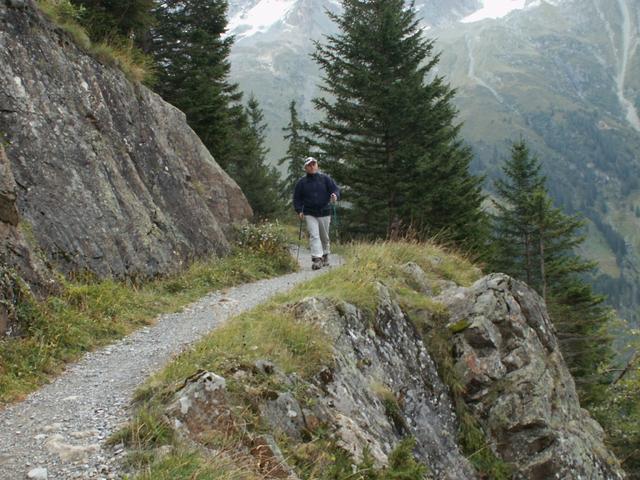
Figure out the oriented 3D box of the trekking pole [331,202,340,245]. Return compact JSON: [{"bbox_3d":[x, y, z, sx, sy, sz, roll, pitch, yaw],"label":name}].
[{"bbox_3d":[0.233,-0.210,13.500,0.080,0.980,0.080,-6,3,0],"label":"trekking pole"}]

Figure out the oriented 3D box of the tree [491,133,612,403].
[{"bbox_3d":[5.062,0.733,19.000,2.700,5.900,2.700,-2,2,0],"label":"tree"}]

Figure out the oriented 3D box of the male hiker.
[{"bbox_3d":[-0.055,-0.415,13.600,0.700,1.770,0.500,-1,2,7],"label":"male hiker"}]

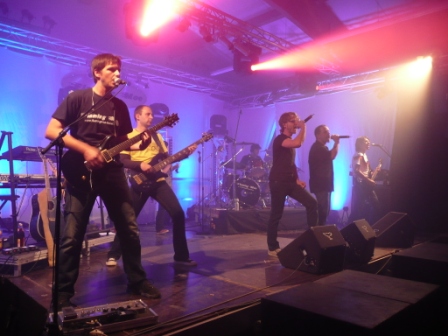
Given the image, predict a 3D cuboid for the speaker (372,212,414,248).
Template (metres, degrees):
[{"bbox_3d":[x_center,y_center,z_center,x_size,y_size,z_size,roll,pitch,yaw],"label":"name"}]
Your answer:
[{"bbox_3d":[2.391,0.889,5.300,0.580,0.480,0.500,-1,-4,2],"label":"speaker"}]

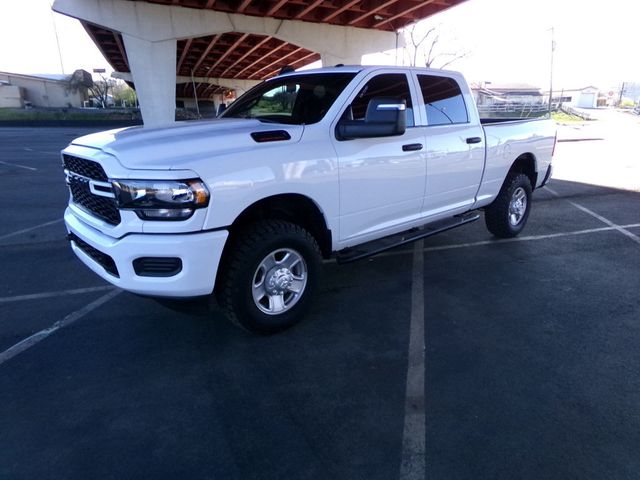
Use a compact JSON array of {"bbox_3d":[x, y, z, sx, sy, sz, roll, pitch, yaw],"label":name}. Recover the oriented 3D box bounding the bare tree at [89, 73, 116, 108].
[{"bbox_3d":[-26.961,-18.532,55.000,3.500,4.300,3.300,-8,17,-24],"label":"bare tree"}]

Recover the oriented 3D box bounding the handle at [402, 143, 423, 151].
[{"bbox_3d":[0.833,-0.834,4.005,0.270,0.065,0.060,-15,21,-40],"label":"handle"}]

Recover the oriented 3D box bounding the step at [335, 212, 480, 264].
[{"bbox_3d":[0.940,-0.068,4.341,2.180,0.095,0.190,-15,21,-40],"label":"step"}]

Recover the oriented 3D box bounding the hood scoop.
[{"bbox_3d":[-0.357,-0.750,3.186,0.320,0.085,0.080,-15,21,-40],"label":"hood scoop"}]

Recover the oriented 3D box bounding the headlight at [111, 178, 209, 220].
[{"bbox_3d":[-0.998,-0.258,2.807,0.430,0.230,0.410,-15,21,-40],"label":"headlight"}]

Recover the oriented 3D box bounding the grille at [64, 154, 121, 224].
[{"bbox_3d":[-1.667,-0.380,3.176,0.130,0.420,1.140,-15,21,-40],"label":"grille"}]

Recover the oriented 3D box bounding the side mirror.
[{"bbox_3d":[0.374,-0.906,3.327,0.330,0.300,0.400,-15,21,-40],"label":"side mirror"}]

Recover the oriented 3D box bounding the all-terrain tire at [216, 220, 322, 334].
[{"bbox_3d":[-0.361,0.288,3.367,0.840,0.840,0.280,-15,21,-40],"label":"all-terrain tire"}]

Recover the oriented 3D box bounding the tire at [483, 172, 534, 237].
[{"bbox_3d":[2.469,-0.451,5.780,0.840,0.840,0.280,-15,21,-40],"label":"tire"}]

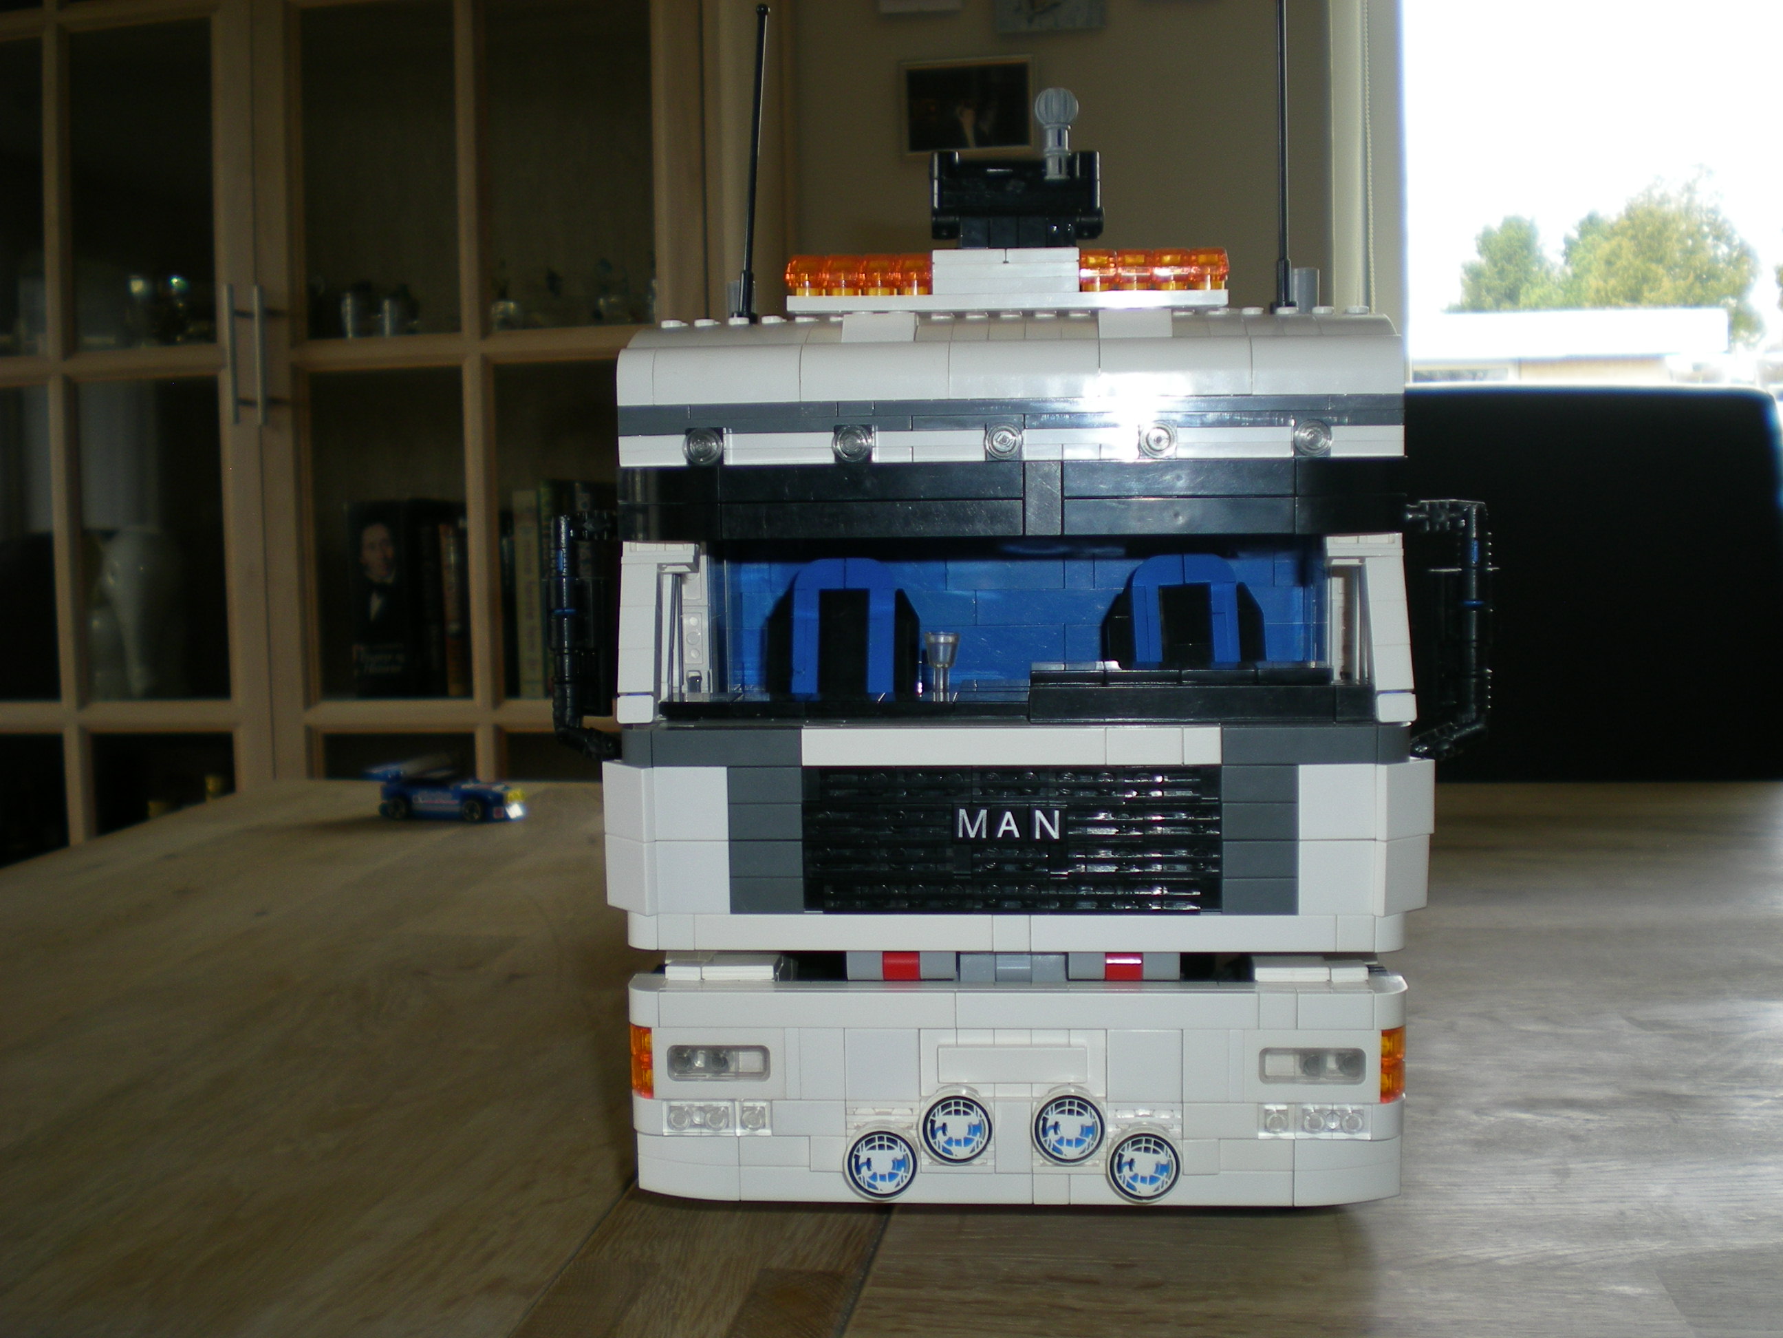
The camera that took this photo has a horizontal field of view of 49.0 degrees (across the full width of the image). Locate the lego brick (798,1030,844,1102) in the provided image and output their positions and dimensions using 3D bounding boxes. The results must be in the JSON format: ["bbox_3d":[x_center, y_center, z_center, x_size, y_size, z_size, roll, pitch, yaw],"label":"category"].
[{"bbox_3d":[-0.014,0.084,0.422,0.010,0.016,0.008,-1,5,5],"label":"lego brick"}]

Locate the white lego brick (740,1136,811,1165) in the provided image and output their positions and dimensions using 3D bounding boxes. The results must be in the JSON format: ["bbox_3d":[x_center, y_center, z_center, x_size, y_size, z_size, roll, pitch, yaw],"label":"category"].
[{"bbox_3d":[-0.025,0.104,0.427,0.016,0.006,0.007,-1,5,6],"label":"white lego brick"}]

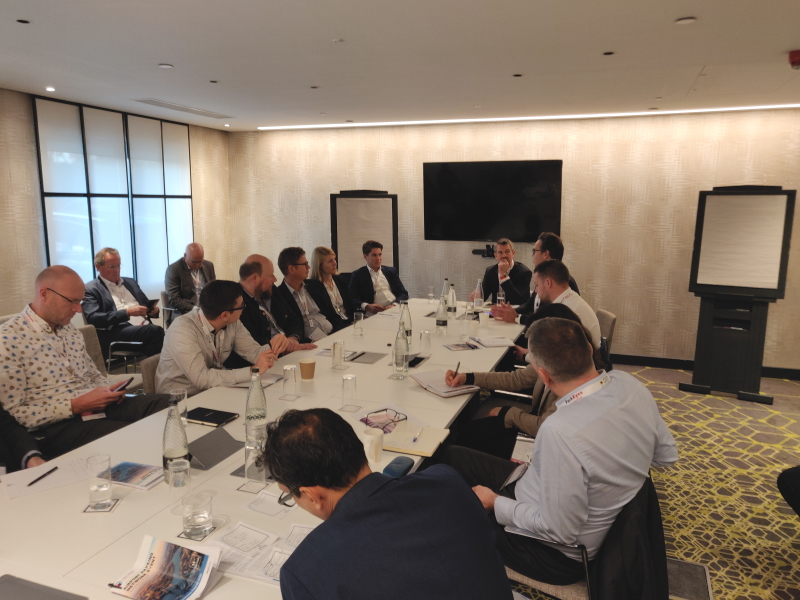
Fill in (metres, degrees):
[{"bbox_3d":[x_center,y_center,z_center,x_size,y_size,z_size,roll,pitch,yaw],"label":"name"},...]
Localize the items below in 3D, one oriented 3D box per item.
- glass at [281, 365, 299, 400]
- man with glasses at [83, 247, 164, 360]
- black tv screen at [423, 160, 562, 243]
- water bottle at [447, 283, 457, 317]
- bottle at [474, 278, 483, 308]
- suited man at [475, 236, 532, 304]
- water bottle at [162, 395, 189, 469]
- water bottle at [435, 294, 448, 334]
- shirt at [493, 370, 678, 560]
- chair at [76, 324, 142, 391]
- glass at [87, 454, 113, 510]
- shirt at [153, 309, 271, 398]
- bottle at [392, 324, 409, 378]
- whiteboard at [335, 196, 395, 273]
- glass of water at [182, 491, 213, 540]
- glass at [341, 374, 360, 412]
[{"bbox_3d":[-0.527,0.392,2.755,0.071,0.154,0.071,0,9,0],"label":"glass"},{"bbox_3d":[-2.008,0.238,4.302,0.770,1.270,0.570,5,10,25],"label":"man with glasses"},{"bbox_3d":[0.967,-1.049,6.190,1.481,0.840,0.070,4,10,21],"label":"black tv screen"},{"bbox_3d":[0.429,0.013,4.694,0.080,0.280,0.080,4,10,20],"label":"water bottle"},{"bbox_3d":[0.714,-0.046,5.226,0.081,0.278,0.081,0,9,0],"label":"bottle"},{"bbox_3d":[1.002,0.009,5.721,0.580,1.250,0.680,5,10,27],"label":"suited man"},{"bbox_3d":[-0.750,0.474,1.927,0.083,0.290,0.083,0,9,0],"label":"water bottle"},{"bbox_3d":[0.294,0.098,4.006,0.080,0.268,0.080,4,10,21],"label":"water bottle"},{"bbox_3d":[0.627,0.514,1.880,0.600,0.570,0.420,-8,12,-40],"label":"shirt"},{"bbox_3d":[-1.914,0.614,3.596,0.580,0.820,0.560,4,10,21],"label":"chair"},{"bbox_3d":[-0.915,0.554,1.752,0.071,0.158,0.071,4,10,20],"label":"glass"},{"bbox_3d":[-1.007,0.317,3.124,0.540,0.550,0.540,6,11,29],"label":"shirt"},{"bbox_3d":[0.010,0.266,3.280,0.081,0.278,0.081,0,9,0],"label":"bottle"},{"bbox_3d":[-0.352,-0.637,5.746,0.610,0.770,0.040,4,10,20],"label":"whiteboard"},{"bbox_3d":[-0.576,0.616,1.641,0.081,0.106,0.081,0,9,0],"label":"glass of water"},{"bbox_3d":[-0.218,0.405,2.515,0.064,0.144,0.064,4,10,21],"label":"glass"}]

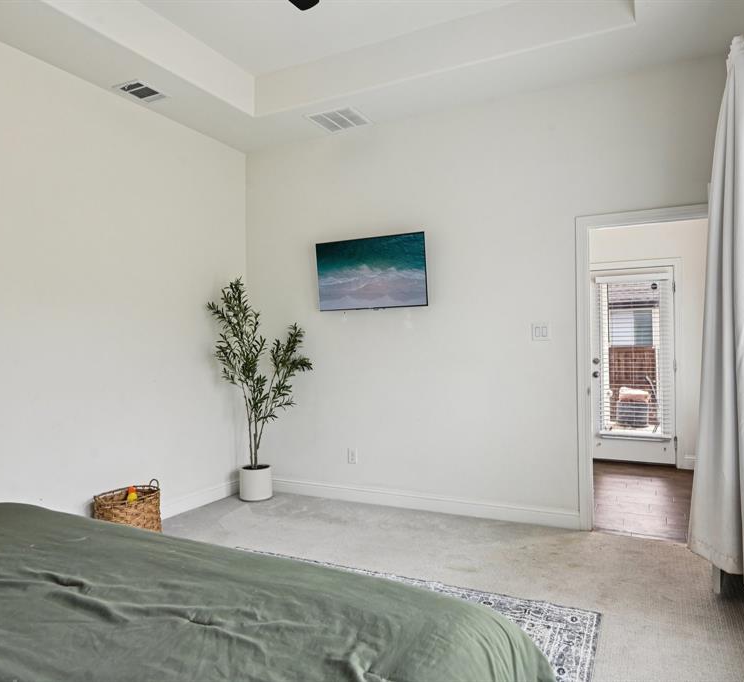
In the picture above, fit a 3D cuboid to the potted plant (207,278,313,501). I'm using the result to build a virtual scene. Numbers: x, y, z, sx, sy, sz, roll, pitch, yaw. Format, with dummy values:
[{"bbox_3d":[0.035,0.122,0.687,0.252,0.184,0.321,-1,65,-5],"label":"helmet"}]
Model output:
[{"bbox_3d":[-0.917,0.395,4.539,0.750,1.880,0.680,-1,-1,-9],"label":"potted plant"}]

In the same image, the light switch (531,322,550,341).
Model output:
[{"bbox_3d":[1.191,-0.064,3.809,0.123,0.123,0.011,-1,-1,25],"label":"light switch"}]

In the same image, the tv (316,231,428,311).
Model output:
[{"bbox_3d":[-0.019,-0.537,4.297,0.968,0.560,0.060,-1,4,28],"label":"tv"}]

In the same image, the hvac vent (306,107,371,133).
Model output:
[{"bbox_3d":[-0.255,-1.733,4.258,0.385,0.025,0.385,-1,-1,28],"label":"hvac vent"}]

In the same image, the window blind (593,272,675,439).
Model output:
[{"bbox_3d":[2.714,0.163,5.633,0.720,1.700,0.060,-1,-1,28],"label":"window blind"}]

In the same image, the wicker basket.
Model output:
[{"bbox_3d":[-1.591,1.147,3.576,0.320,0.380,0.360,-1,-1,28],"label":"wicker basket"}]

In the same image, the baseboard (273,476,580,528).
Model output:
[{"bbox_3d":[0.186,1.252,4.292,2.720,0.128,0.016,-1,-1,25],"label":"baseboard"}]

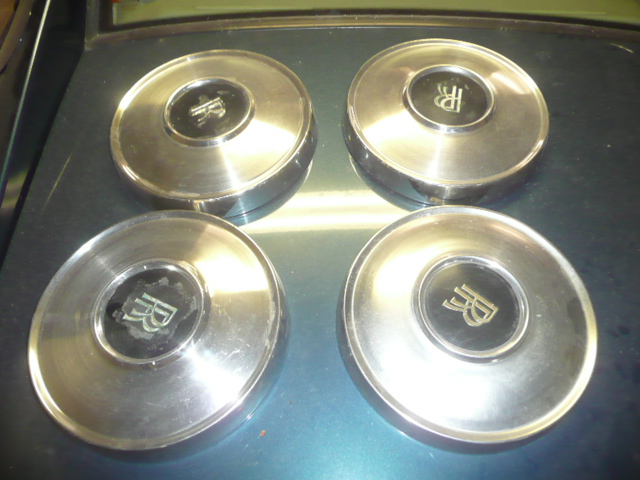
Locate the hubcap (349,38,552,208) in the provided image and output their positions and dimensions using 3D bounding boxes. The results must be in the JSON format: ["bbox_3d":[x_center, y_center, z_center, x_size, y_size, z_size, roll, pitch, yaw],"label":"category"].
[{"bbox_3d":[0.163,-0.167,0.667,0.263,0.054,0.263,0,60,0],"label":"hubcap"}]

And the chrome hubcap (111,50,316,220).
[{"bbox_3d":[-0.136,-0.148,0.655,0.263,0.054,0.263,0,60,3],"label":"chrome hubcap"}]

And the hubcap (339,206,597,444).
[{"bbox_3d":[0.150,0.075,0.528,0.263,0.054,0.263,0,60,-1],"label":"hubcap"}]

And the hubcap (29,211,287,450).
[{"bbox_3d":[-0.164,0.081,0.527,0.263,0.054,0.263,0,60,3],"label":"hubcap"}]

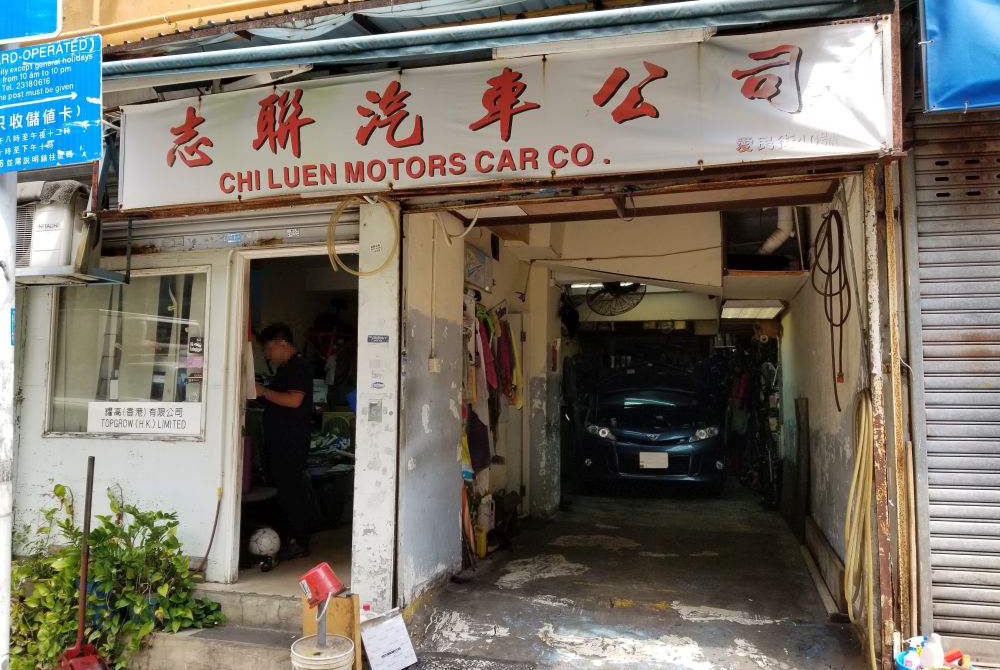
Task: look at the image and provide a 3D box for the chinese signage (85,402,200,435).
[{"bbox_3d":[-2.348,0.548,4.968,0.900,0.205,0.020,-1,-5,16],"label":"chinese signage"}]

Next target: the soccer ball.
[{"bbox_3d":[-1.680,1.491,5.370,0.220,0.220,0.220,0,-5,0],"label":"soccer ball"}]

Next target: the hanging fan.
[{"bbox_3d":[1.218,-0.517,7.967,0.640,0.640,0.360,1,33,-7],"label":"hanging fan"}]

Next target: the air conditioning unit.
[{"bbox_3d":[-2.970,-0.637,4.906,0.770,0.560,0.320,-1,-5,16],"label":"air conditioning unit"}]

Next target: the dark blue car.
[{"bbox_3d":[2.348,1.280,11.205,1.740,1.590,4.550,-1,-5,13],"label":"dark blue car"}]

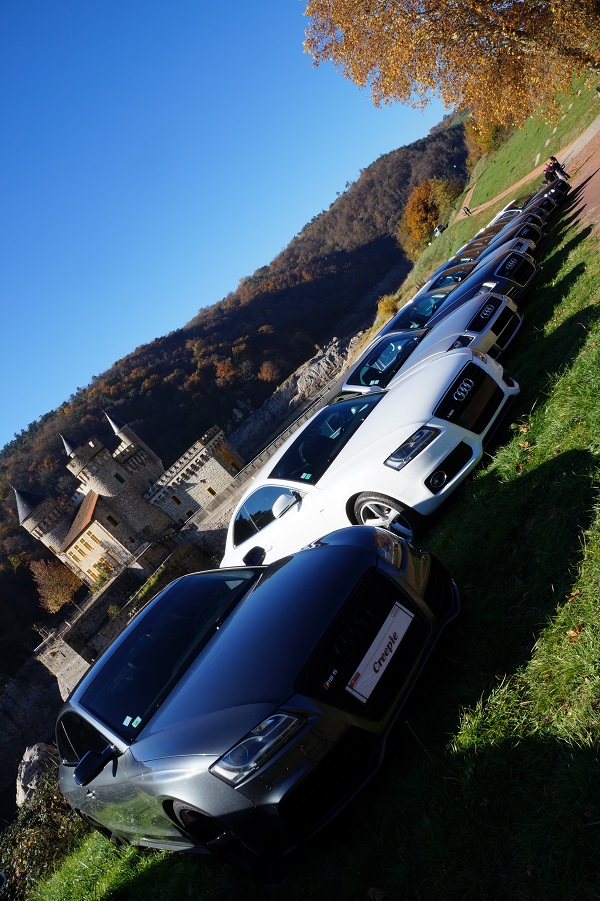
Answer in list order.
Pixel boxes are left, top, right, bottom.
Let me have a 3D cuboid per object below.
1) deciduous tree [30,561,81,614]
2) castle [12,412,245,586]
[{"bbox_3d":[-31.949,18.031,89.000,6.700,9.500,6.700,-43,5,0],"label":"deciduous tree"},{"bbox_3d":[-24.156,3.966,91.667,29.000,19.700,15.000,-41,6,29],"label":"castle"}]

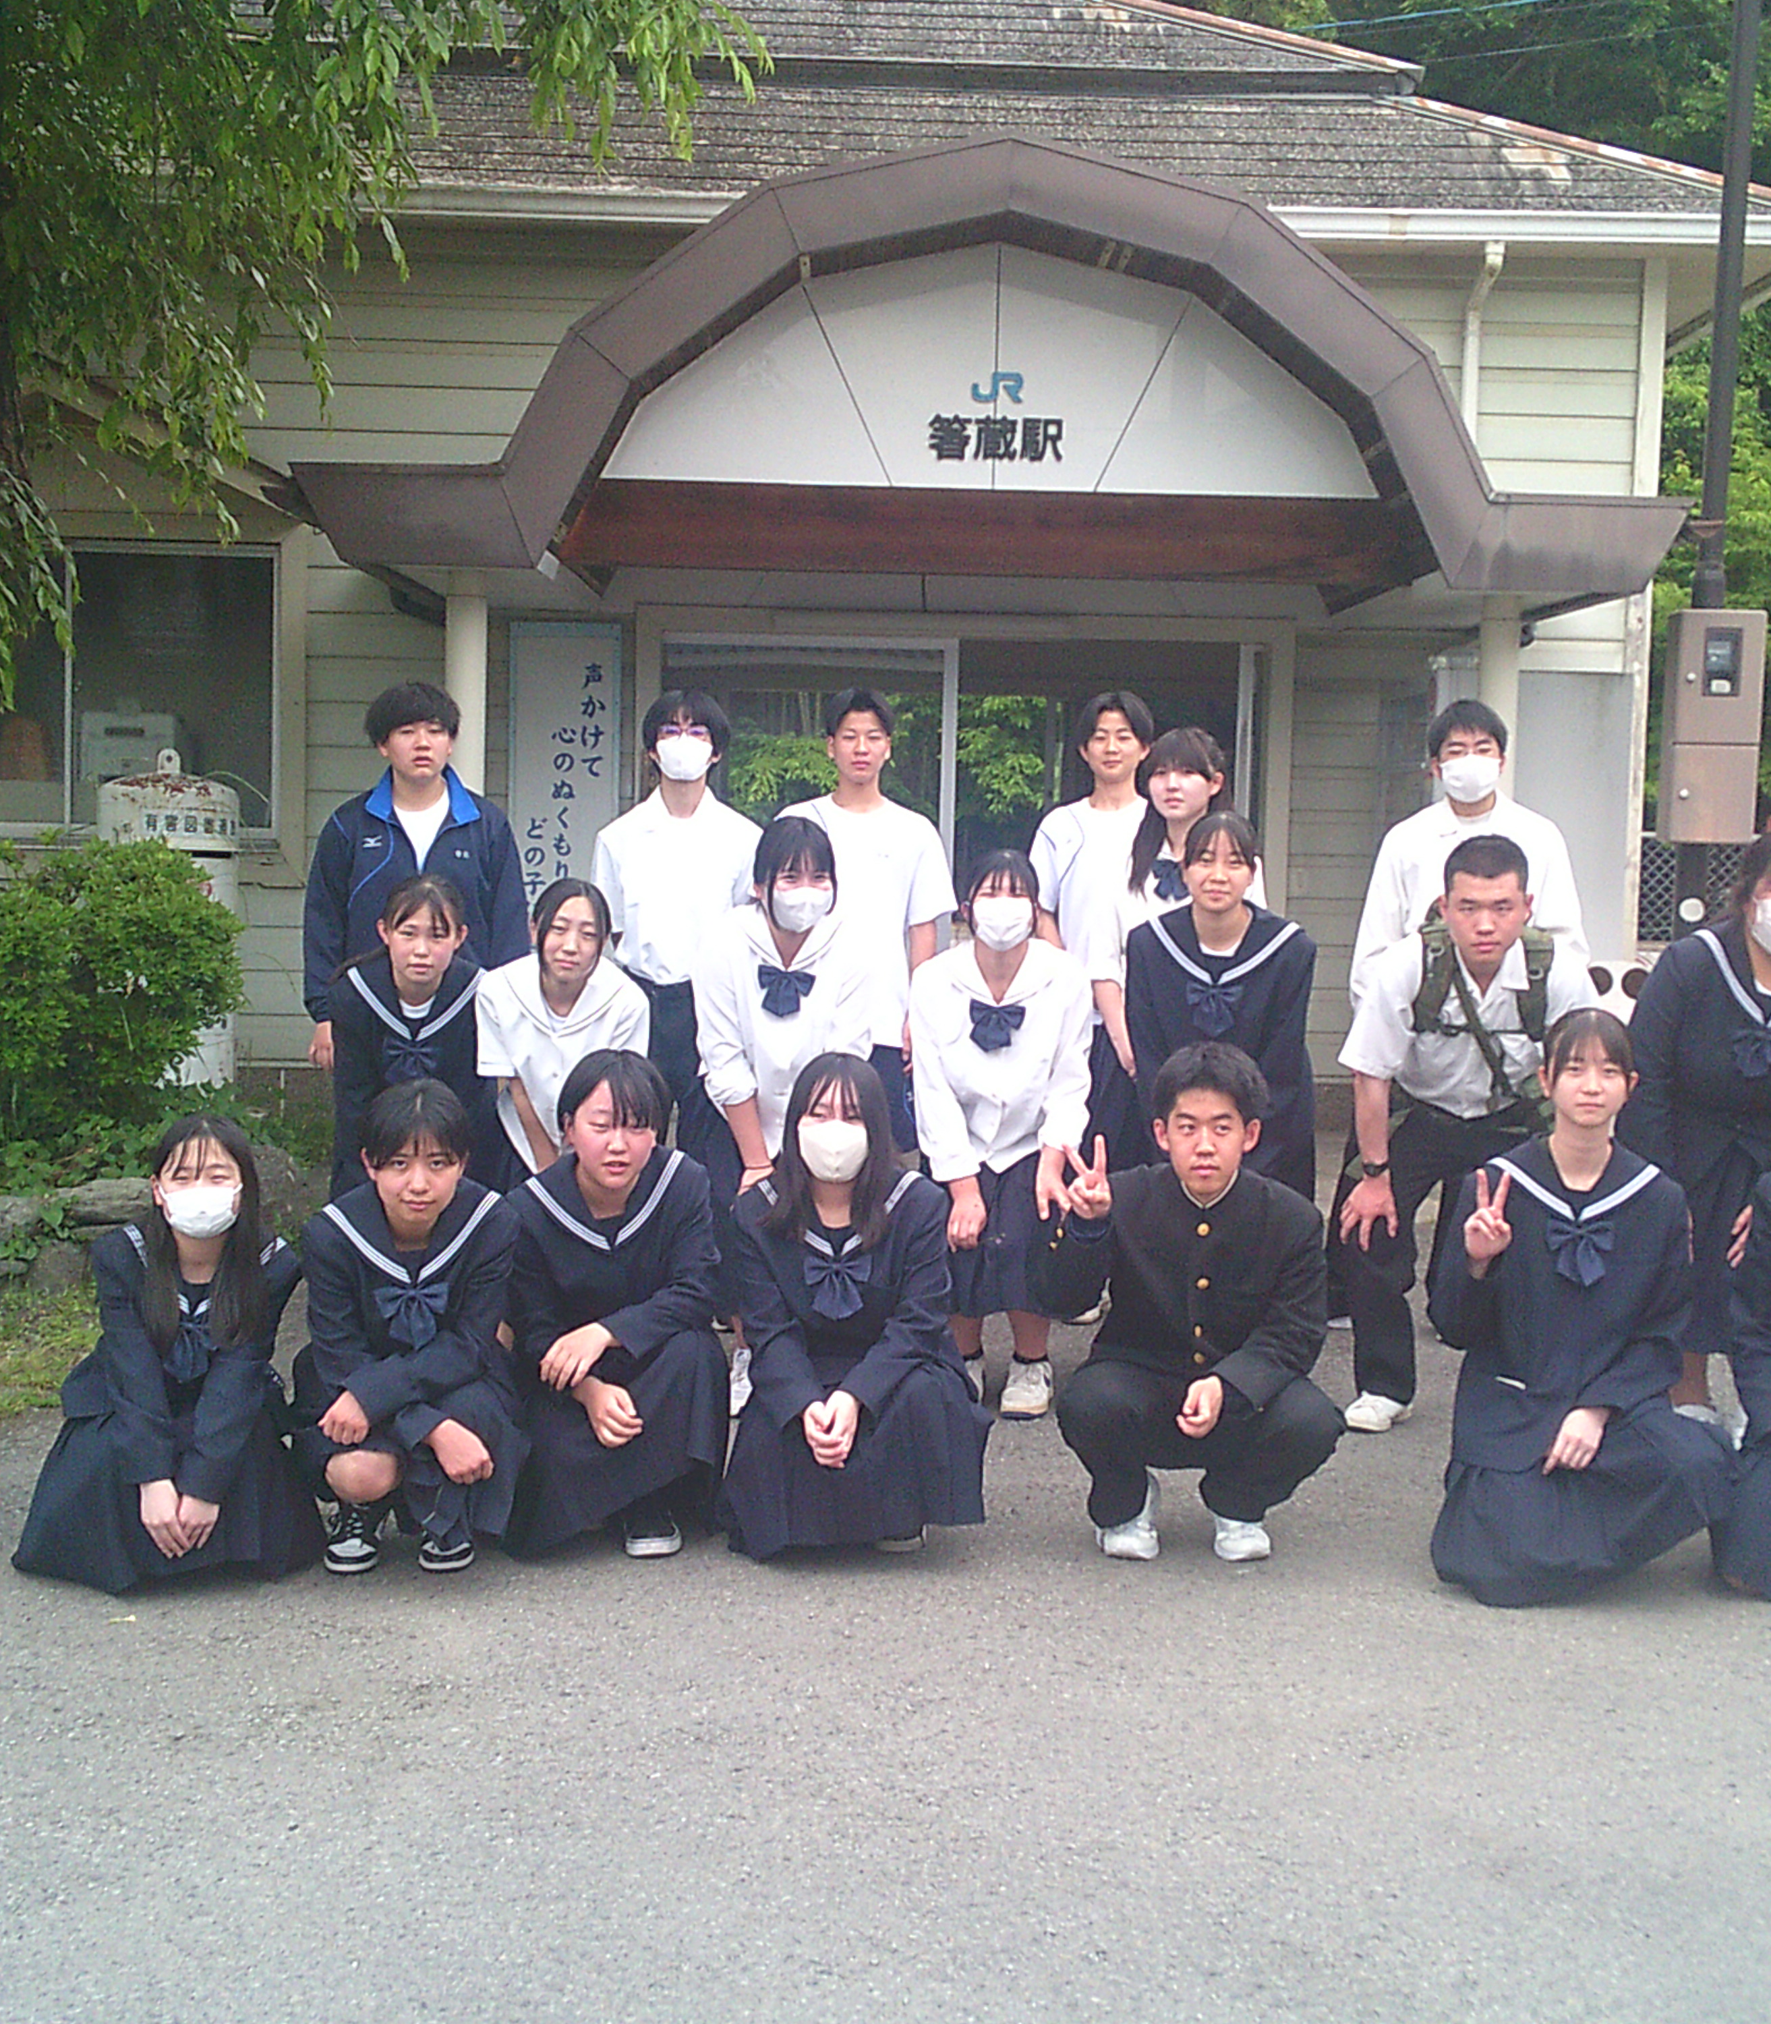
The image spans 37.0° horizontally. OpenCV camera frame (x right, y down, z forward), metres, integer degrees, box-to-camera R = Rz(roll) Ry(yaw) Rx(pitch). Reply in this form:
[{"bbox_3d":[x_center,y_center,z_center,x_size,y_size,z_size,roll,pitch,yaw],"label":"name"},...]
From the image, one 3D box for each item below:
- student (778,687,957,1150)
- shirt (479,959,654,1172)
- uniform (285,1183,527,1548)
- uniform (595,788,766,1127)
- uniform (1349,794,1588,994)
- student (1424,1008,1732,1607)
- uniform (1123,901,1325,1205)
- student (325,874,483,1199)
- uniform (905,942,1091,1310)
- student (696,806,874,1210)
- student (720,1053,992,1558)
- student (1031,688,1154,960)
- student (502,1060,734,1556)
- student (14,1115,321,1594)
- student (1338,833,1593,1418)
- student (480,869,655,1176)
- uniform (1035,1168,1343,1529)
[{"bbox_3d":[-0.054,-0.017,7.100,0.480,1.695,0.290,1,4,0],"label":"student"},{"bbox_3d":[-0.742,0.130,6.120,0.400,0.520,0.450,0,4,-6],"label":"shirt"},{"bbox_3d":[-0.901,0.630,4.980,0.440,0.650,0.580,0,4,-9],"label":"uniform"},{"bbox_3d":[-0.558,0.088,7.050,0.470,1.367,0.290,1,4,-3],"label":"uniform"},{"bbox_3d":[1.540,-0.235,7.000,0.620,0.680,0.300,2,4,6],"label":"uniform"},{"bbox_3d":[1.343,0.532,5.132,0.578,1.070,0.670,2,4,8],"label":"student"},{"bbox_3d":[0.792,0.179,6.266,0.455,0.870,0.480,2,4,4],"label":"uniform"},{"bbox_3d":[-1.119,0.297,6.253,0.396,1.265,0.670,1,4,-6],"label":"student"},{"bbox_3d":[0.267,0.259,6.150,0.410,0.890,0.500,1,4,0],"label":"uniform"},{"bbox_3d":[-0.232,0.231,6.150,0.430,1.370,0.580,1,4,-2],"label":"student"},{"bbox_3d":[-0.057,0.544,5.231,0.529,0.965,0.680,1,4,-2],"label":"student"},{"bbox_3d":[0.631,-0.010,7.250,0.460,1.730,0.300,1,4,3],"label":"student"},{"bbox_3d":[-0.506,0.510,4.950,0.470,0.905,0.650,1,4,-7],"label":"student"},{"bbox_3d":[-1.312,0.579,4.900,0.540,0.810,0.660,0,4,-9],"label":"student"},{"bbox_3d":[1.337,0.299,6.093,0.588,1.400,0.880,2,4,8],"label":"student"},{"bbox_3d":[-0.741,0.299,6.150,0.410,1.220,0.620,0,4,-6],"label":"student"},{"bbox_3d":[0.582,0.630,5.100,0.570,0.690,0.620,2,4,6],"label":"uniform"}]

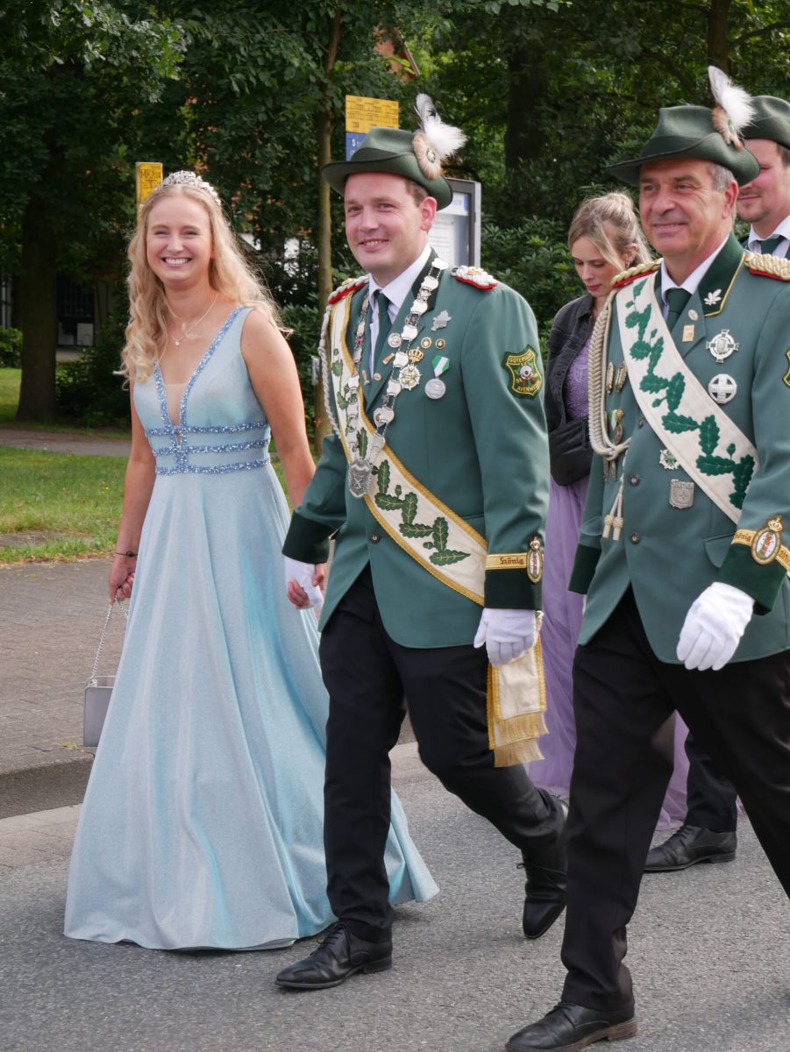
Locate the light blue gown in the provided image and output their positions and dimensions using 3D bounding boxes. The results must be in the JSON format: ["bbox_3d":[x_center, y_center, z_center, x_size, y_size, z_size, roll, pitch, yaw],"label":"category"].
[{"bbox_3d":[-0.370,0.208,5.534,0.900,1.475,0.710,-6,9,-43],"label":"light blue gown"}]

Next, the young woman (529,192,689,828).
[{"bbox_3d":[0.650,-0.059,6.569,0.680,1.760,0.600,-6,9,-43],"label":"young woman"}]

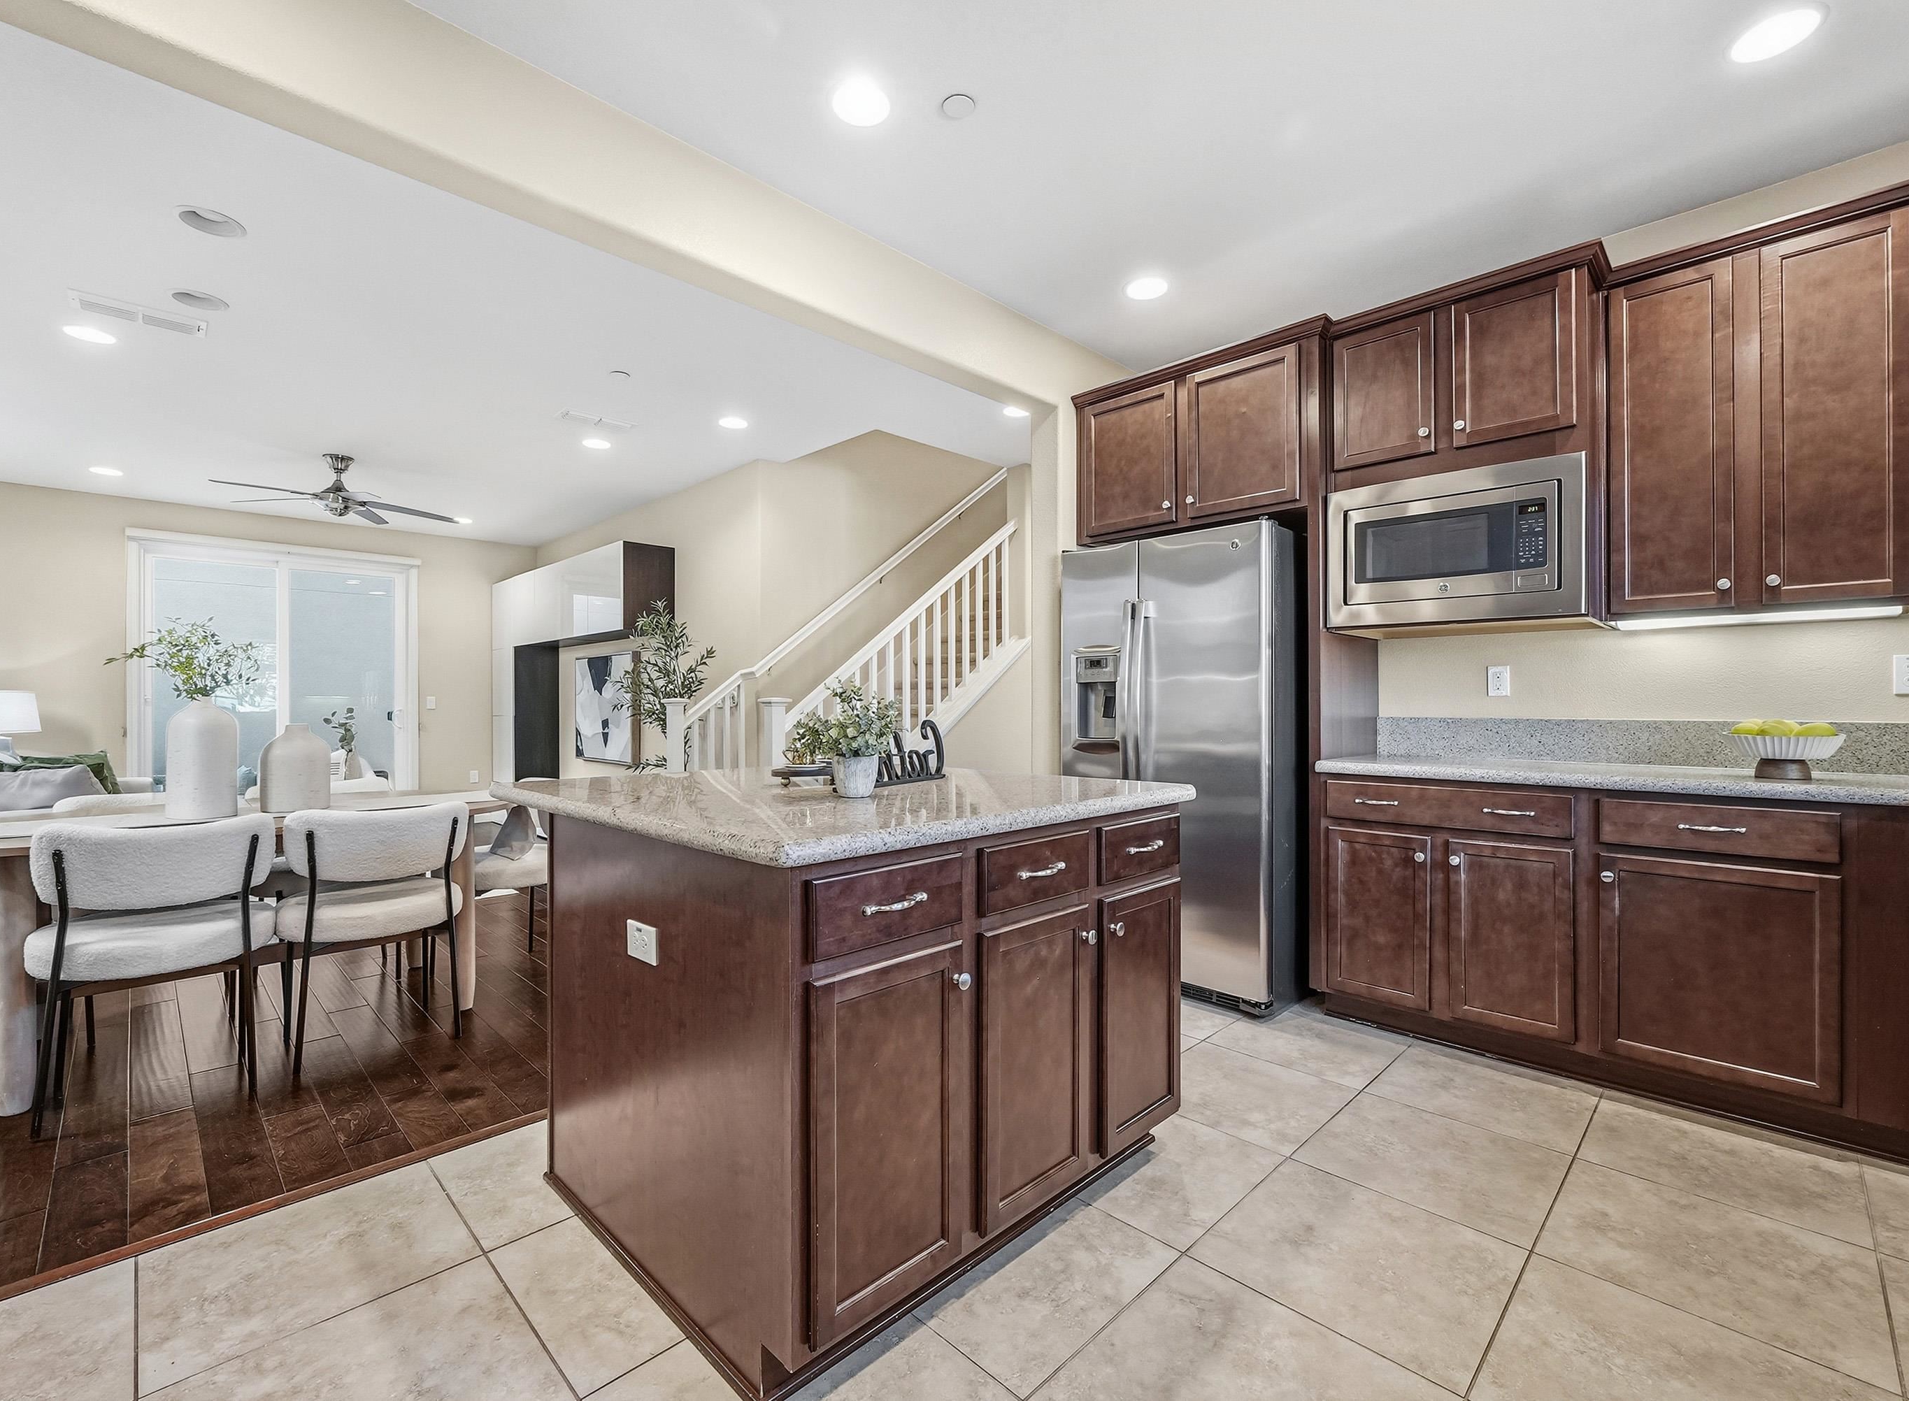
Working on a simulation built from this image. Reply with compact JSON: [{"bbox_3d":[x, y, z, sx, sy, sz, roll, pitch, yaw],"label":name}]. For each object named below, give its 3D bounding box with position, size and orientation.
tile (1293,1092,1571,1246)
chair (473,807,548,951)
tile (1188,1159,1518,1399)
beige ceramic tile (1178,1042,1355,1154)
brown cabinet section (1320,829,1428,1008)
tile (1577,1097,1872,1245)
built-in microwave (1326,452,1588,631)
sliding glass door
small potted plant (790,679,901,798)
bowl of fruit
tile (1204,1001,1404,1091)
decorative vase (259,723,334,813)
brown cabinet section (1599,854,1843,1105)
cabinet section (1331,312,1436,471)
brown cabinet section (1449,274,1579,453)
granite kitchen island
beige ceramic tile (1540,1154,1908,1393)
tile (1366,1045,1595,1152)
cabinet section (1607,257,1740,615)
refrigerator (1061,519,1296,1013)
[{"bbox_3d":[1.203,1.156,2.057,0.506,0.010,0.503,0,-1,-45],"label":"tile"},{"bbox_3d":[-1.945,0.761,3.474,0.540,0.800,0.540,0,-1,-45],"label":"chair"},{"bbox_3d":[0.842,1.154,1.698,0.506,0.010,0.503,0,-1,-45],"label":"tile"},{"bbox_3d":[0.847,1.159,2.416,0.506,0.010,0.503,0,-1,-45],"label":"beige ceramic tile"},{"bbox_3d":[1.455,0.740,2.799,0.024,0.576,0.327,1,-1,-45],"label":"brown cabinet section"},{"bbox_3d":[1.884,1.132,2.011,0.490,0.010,0.496,0,0,-45],"label":"tile"},{"bbox_3d":[1.781,-0.501,2.858,0.450,0.487,0.750,0,-1,-45],"label":"built-in microwave"},{"bbox_3d":[-5.810,-0.083,7.124,1.970,2.462,0.120,0,0,-45],"label":"sliding glass door"},{"bbox_3d":[-0.256,0.075,1.920,0.250,0.274,0.250,0,0,0],"label":"small potted plant"},{"bbox_3d":[2.291,0.136,2.262,0.235,0.165,0.235,0,-1,-45],"label":"bowl of fruit"},{"bbox_3d":[1.186,1.135,2.716,0.490,0.010,0.497,0,0,-45],"label":"tile"},{"bbox_3d":[-2.409,0.243,2.982,0.205,0.315,0.205,0,-1,-45],"label":"decorative vase"},{"bbox_3d":[2.045,0.728,2.204,0.024,0.567,0.474,1,-1,-45],"label":"brown cabinet section"},{"bbox_3d":[1.513,-1.075,2.878,0.024,0.475,0.323,1,-1,-45],"label":"cabinet section"},{"bbox_3d":[1.784,-1.073,2.605,0.024,0.474,0.325,1,-1,-45],"label":"brown cabinet section"},{"bbox_3d":[-0.290,0.673,2.063,1.197,0.912,1.335,0,0,-45],"label":"granite kitchen island"},{"bbox_3d":[1.560,1.154,1.698,0.506,0.010,0.503,0,-1,-45],"label":"beige ceramic tile"},{"bbox_3d":[1.535,1.134,2.363,0.490,0.010,0.495,0,0,-45],"label":"tile"},{"bbox_3d":[2.196,-0.788,2.507,0.024,1.027,0.290,1,-1,-45],"label":"cabinet section"},{"bbox_3d":[0.984,0.244,3.407,0.765,1.777,0.898,0,0,-45],"label":"refrigerator"}]

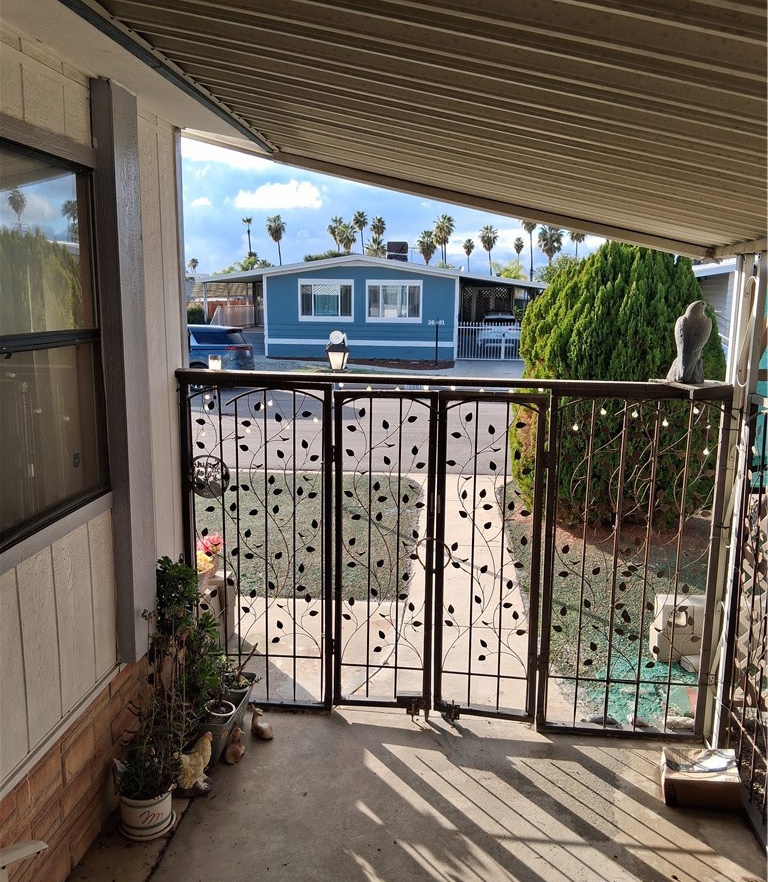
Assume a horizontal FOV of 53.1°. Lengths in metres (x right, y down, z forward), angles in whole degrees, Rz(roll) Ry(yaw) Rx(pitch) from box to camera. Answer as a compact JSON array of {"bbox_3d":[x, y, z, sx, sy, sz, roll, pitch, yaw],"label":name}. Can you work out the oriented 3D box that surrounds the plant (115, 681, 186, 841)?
[{"bbox_3d":[-0.761,1.029,2.517,0.230,0.510,0.215,2,10,5],"label":"plant"}]

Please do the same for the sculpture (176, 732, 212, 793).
[{"bbox_3d":[-0.681,1.143,2.737,0.150,0.209,0.100,1,10,3],"label":"sculpture"}]

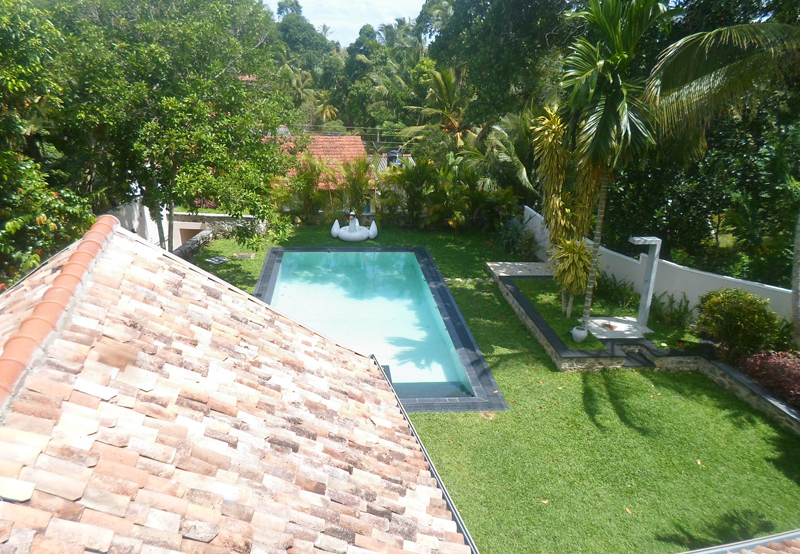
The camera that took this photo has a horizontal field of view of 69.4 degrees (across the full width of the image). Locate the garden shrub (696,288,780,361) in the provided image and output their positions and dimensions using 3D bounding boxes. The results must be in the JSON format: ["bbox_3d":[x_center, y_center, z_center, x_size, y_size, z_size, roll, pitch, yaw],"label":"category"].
[{"bbox_3d":[7.142,0.993,12.228,1.620,1.520,1.500,0,20,-7],"label":"garden shrub"}]

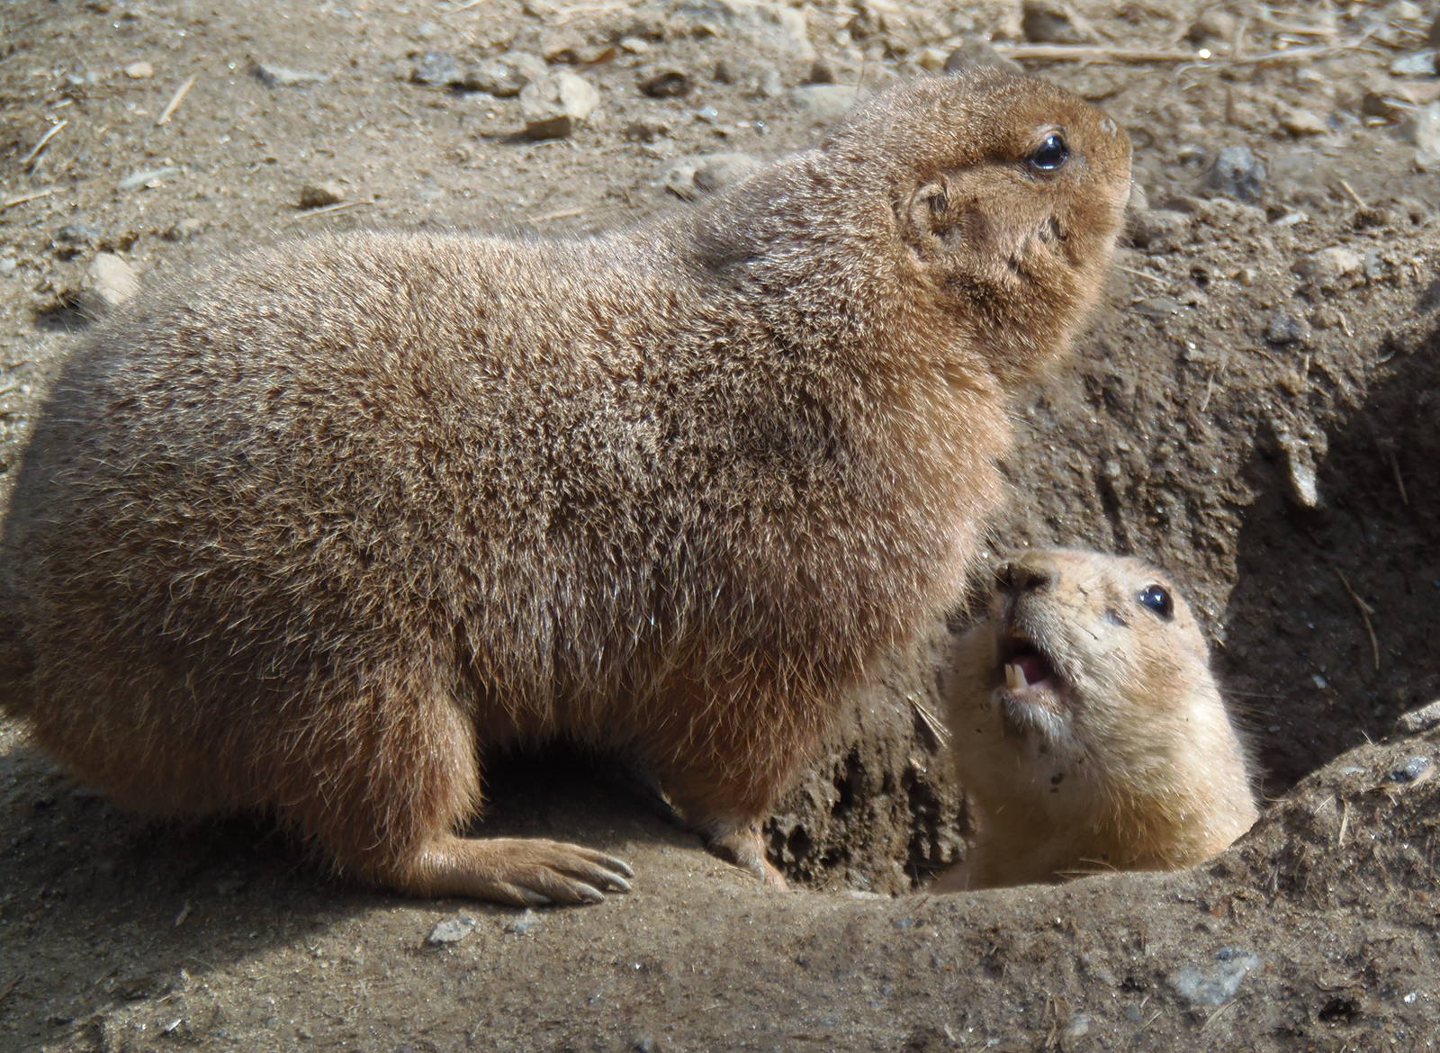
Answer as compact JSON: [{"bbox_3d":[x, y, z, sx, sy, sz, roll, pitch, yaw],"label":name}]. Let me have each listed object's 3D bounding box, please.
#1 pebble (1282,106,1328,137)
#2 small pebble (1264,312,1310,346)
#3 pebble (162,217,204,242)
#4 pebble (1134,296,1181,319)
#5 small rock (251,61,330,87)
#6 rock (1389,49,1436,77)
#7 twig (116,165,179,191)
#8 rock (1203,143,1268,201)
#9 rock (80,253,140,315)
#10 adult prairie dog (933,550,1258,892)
[{"bbox_3d":[0.171,-0.118,3.970,0.014,0.007,0.011,0,21,0],"label":"pebble"},{"bbox_3d":[0.157,-0.055,3.750,0.012,0.008,0.010,0,21,0],"label":"small pebble"},{"bbox_3d":[-0.156,-0.086,3.933,0.012,0.006,0.009,0,22,0],"label":"pebble"},{"bbox_3d":[0.126,-0.063,3.883,0.013,0.004,0.011,0,22,0],"label":"pebble"},{"bbox_3d":[-0.127,-0.133,4.000,0.023,0.006,0.011,0,21,0],"label":"small rock"},{"bbox_3d":[0.206,-0.138,4.040,0.014,0.007,0.010,0,21,0],"label":"rock"},{"bbox_3d":[-0.168,-0.103,4.000,0.021,0.003,0.004,-15,28,-30],"label":"twig"},{"bbox_3d":[0.148,-0.102,3.910,0.018,0.015,0.016,0,21,0],"label":"rock"},{"bbox_3d":[-0.171,-0.068,3.820,0.018,0.017,0.016,0,21,0],"label":"rock"},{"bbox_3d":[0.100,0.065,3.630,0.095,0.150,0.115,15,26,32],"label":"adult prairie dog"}]

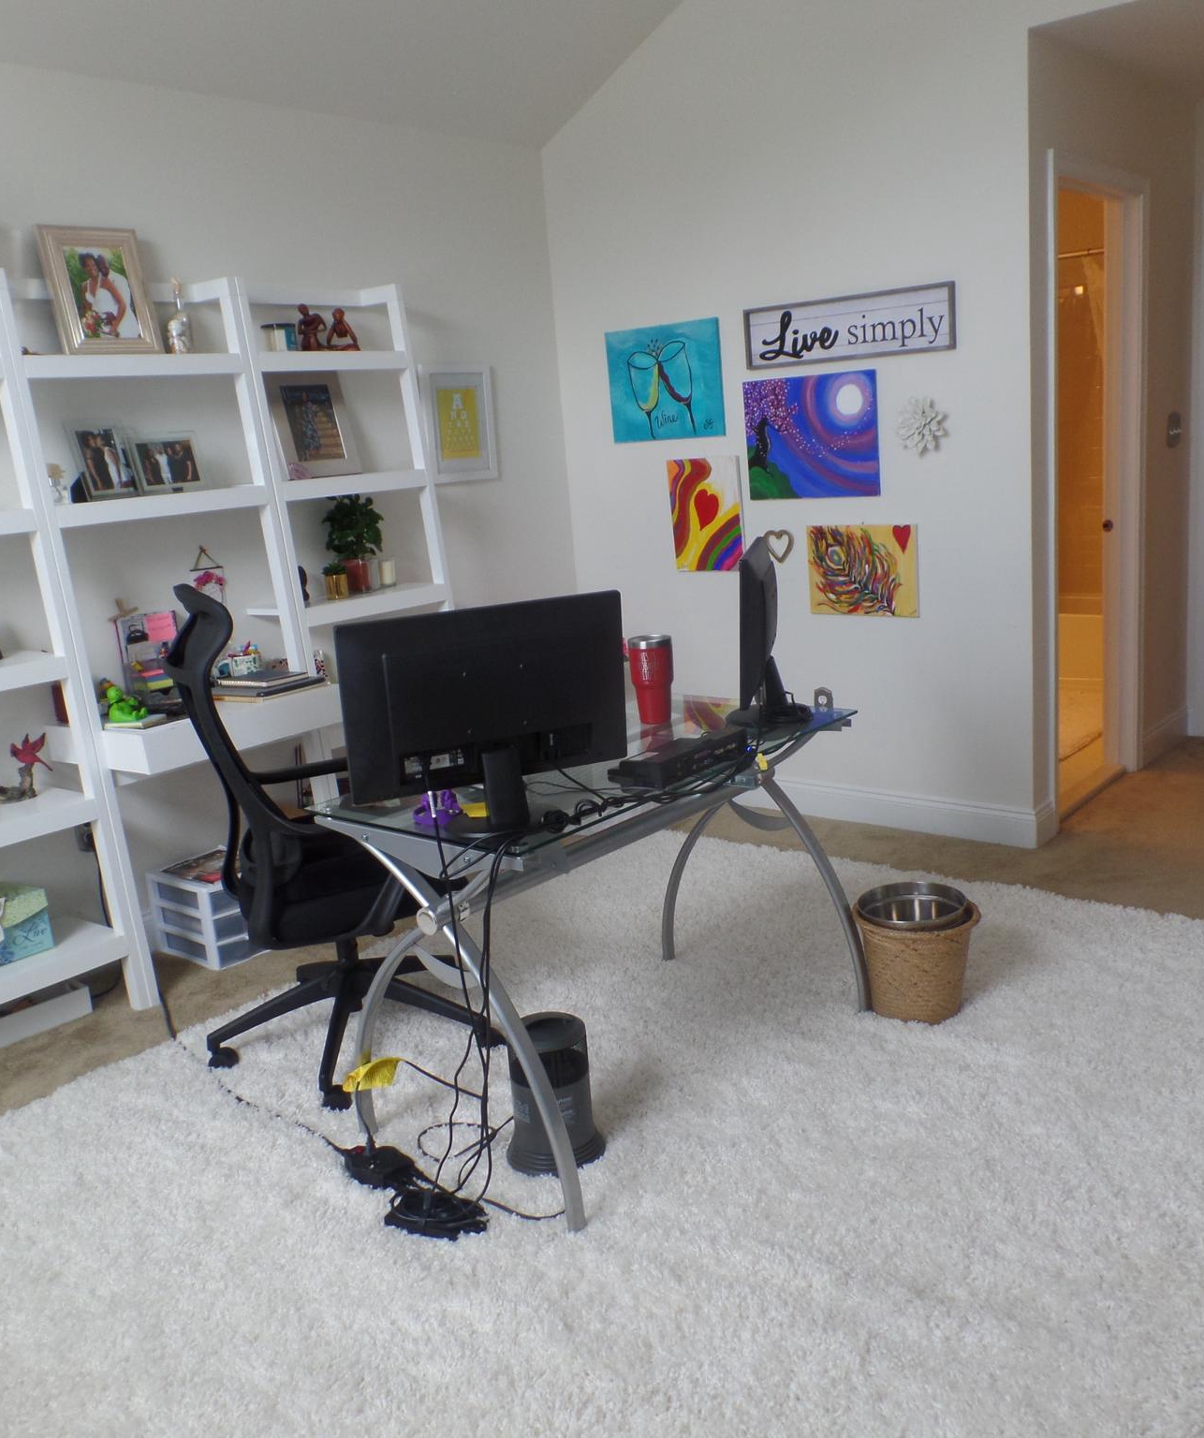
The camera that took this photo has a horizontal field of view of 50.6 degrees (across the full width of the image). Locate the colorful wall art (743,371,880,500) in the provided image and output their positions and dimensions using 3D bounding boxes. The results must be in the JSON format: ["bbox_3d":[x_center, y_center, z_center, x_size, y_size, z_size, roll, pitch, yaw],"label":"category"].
[{"bbox_3d":[0.708,-0.947,4.285,0.512,0.400,0.025,6,17,41],"label":"colorful wall art"}]

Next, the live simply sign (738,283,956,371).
[{"bbox_3d":[0.791,-1.262,4.113,0.765,0.199,0.028,6,17,41],"label":"live simply sign"}]

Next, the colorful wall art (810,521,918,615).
[{"bbox_3d":[0.878,-0.499,4.268,0.412,0.302,0.022,6,17,41],"label":"colorful wall art"}]

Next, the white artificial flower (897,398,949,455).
[{"bbox_3d":[1.018,-0.919,4.000,0.179,0.176,0.045,6,17,41],"label":"white artificial flower"}]

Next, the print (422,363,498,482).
[{"bbox_3d":[-0.508,-1.056,4.585,0.025,0.398,0.334,6,17,41],"label":"print"}]

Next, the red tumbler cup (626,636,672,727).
[{"bbox_3d":[0.119,-0.093,2.982,0.106,0.198,0.106,-5,13,1],"label":"red tumbler cup"}]

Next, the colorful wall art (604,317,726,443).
[{"bbox_3d":[0.234,-1.222,4.630,0.524,0.402,0.025,6,17,41],"label":"colorful wall art"}]

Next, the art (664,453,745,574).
[{"bbox_3d":[0.390,-0.741,4.631,0.311,0.410,0.028,6,17,41],"label":"art"}]

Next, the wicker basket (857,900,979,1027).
[{"bbox_3d":[0.740,0.566,3.003,0.290,0.250,0.290,-5,13,1],"label":"wicker basket"}]

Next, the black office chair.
[{"bbox_3d":[-0.626,0.221,3.024,0.690,1.140,0.670,-11,14,-25],"label":"black office chair"}]

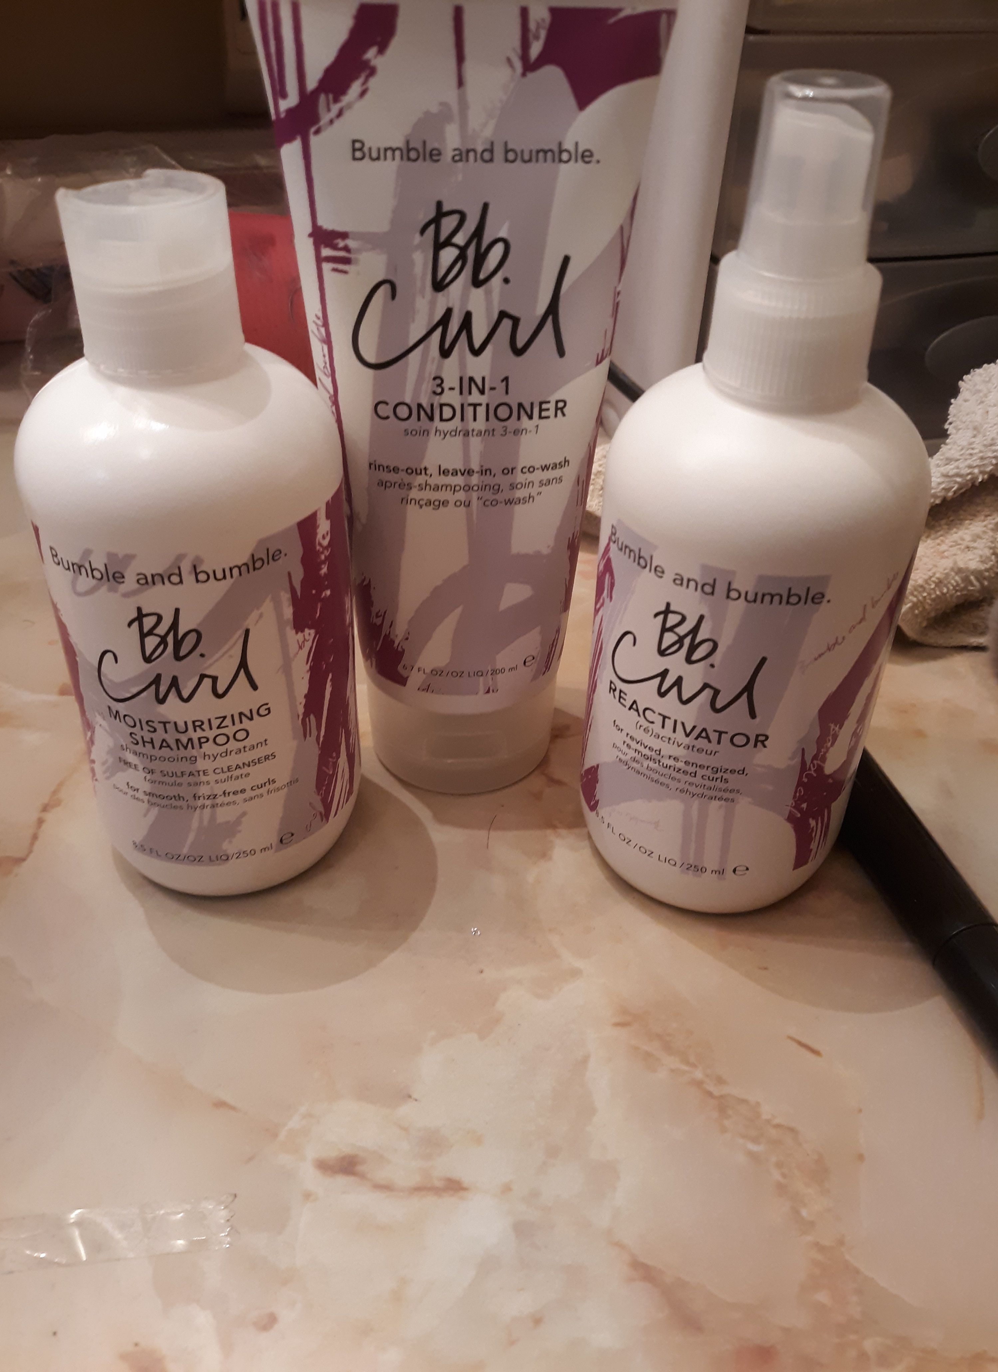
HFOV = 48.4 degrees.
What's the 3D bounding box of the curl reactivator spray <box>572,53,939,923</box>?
[{"bbox_3d":[0.052,-0.030,0.226,0.062,0.164,0.062,20,40,23],"label":"curl reactivator spray"}]

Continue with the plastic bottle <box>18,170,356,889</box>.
[{"bbox_3d":[-0.063,-0.027,0.233,0.062,0.146,0.062,0,36,-2],"label":"plastic bottle"}]

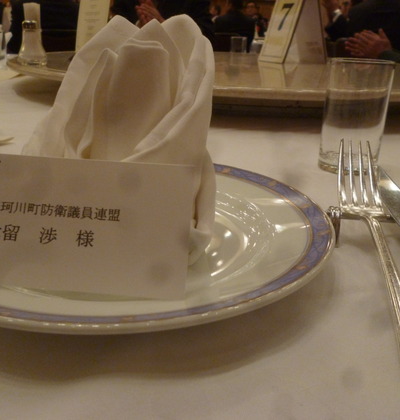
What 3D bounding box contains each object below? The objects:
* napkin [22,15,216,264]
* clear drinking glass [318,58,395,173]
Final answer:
[{"bbox_3d":[-0.043,-0.042,0.234,0.109,0.112,0.092,3,21,0],"label":"napkin"},{"bbox_3d":[0.146,-0.089,0.424,0.058,0.096,0.058,3,21,0],"label":"clear drinking glass"}]

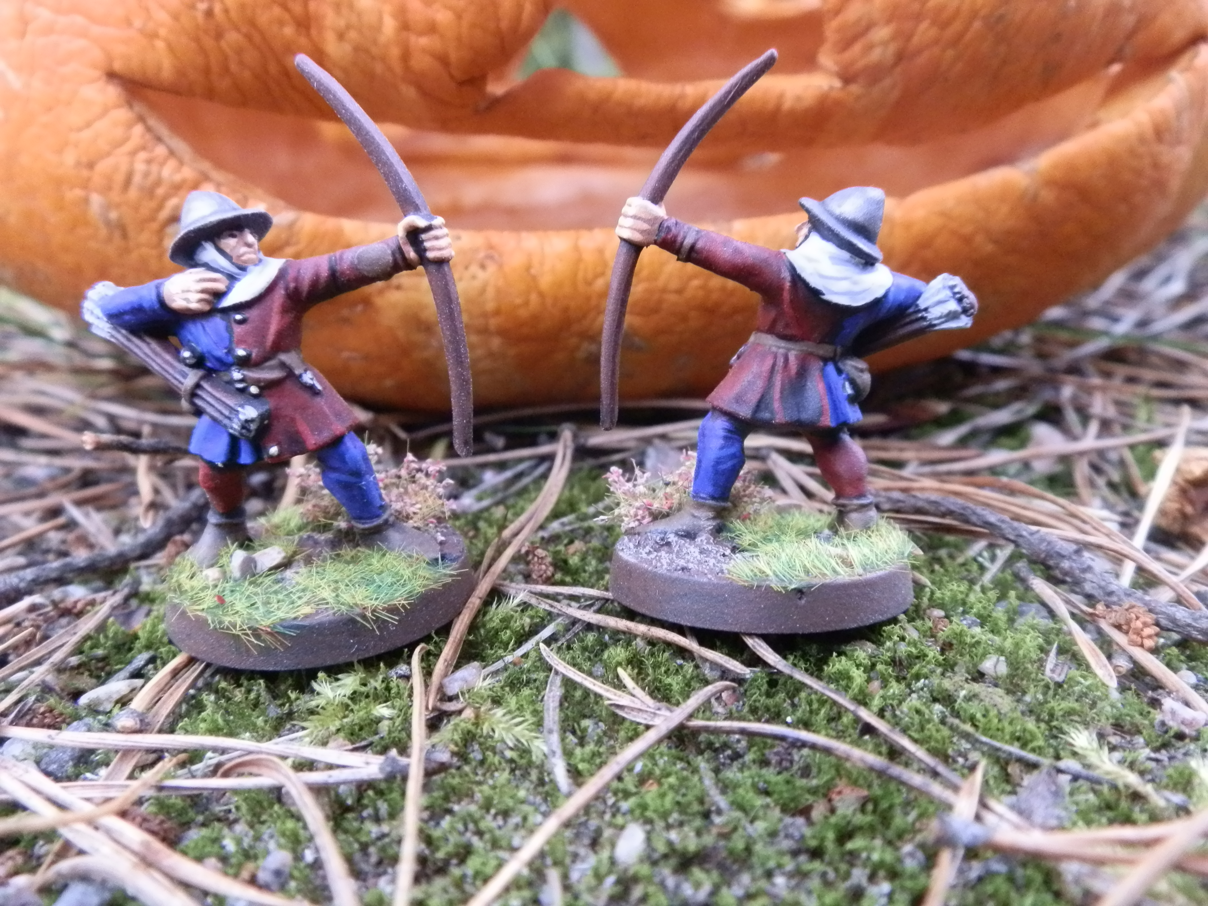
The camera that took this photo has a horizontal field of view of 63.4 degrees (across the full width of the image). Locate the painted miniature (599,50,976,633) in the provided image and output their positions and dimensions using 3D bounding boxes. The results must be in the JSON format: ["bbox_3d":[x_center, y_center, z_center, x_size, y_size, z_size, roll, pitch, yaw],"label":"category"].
[{"bbox_3d":[0.015,-0.010,0.079,0.031,0.043,0.025,-4,11,-16],"label":"painted miniature"}]

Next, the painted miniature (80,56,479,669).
[{"bbox_3d":[-0.026,-0.008,0.078,0.031,0.043,0.025,-6,15,-16],"label":"painted miniature"}]

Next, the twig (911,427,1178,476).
[{"bbox_3d":[0.059,0.000,0.128,0.048,0.002,0.002,-7,14,-25],"label":"twig"}]

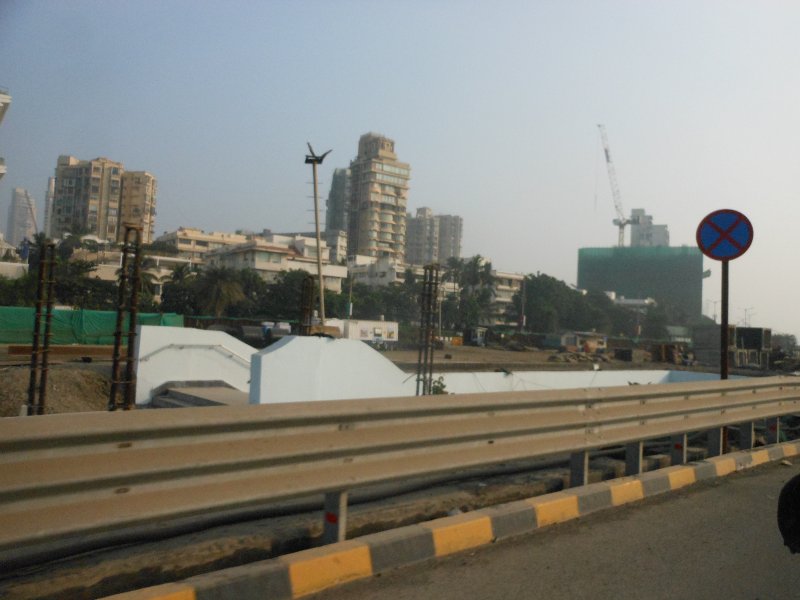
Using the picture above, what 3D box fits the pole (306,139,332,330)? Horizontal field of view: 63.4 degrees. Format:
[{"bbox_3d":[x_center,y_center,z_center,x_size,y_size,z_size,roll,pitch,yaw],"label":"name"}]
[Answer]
[{"bbox_3d":[-3.797,-2.132,31.000,1.200,10.900,0.600,-2,0,6],"label":"pole"}]

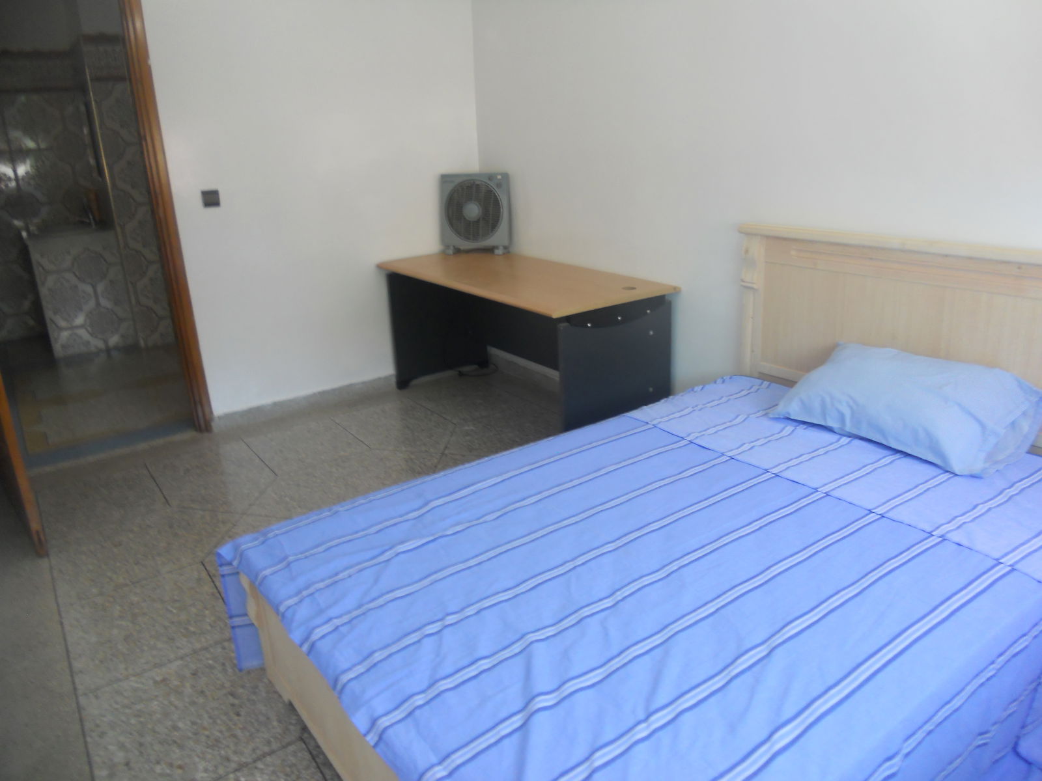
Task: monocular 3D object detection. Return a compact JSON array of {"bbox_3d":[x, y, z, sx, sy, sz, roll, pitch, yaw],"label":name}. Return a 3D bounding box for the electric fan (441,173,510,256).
[{"bbox_3d":[-0.244,-0.991,4.548,0.400,0.445,0.140,2,19,13],"label":"electric fan"}]

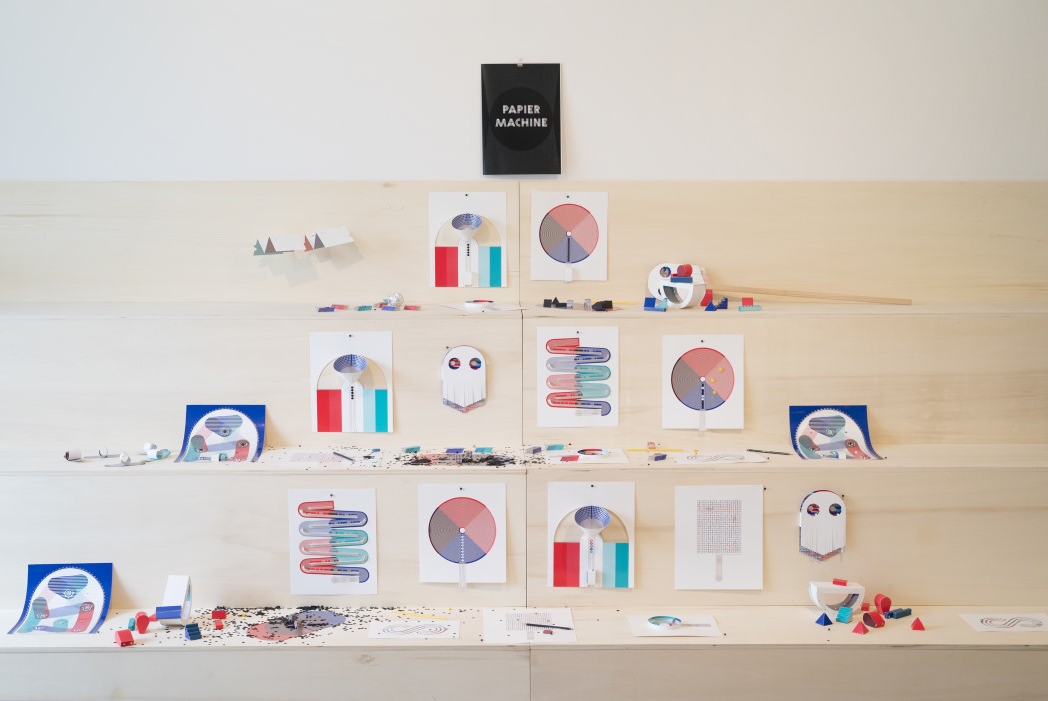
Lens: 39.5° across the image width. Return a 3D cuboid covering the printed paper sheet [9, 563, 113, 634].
[{"bbox_3d":[-1.111,0.594,3.502,0.211,0.115,0.183,0,8,-1],"label":"printed paper sheet"}]

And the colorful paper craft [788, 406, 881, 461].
[{"bbox_3d":[0.882,0.231,4.138,0.225,0.120,0.200,0,7,-1],"label":"colorful paper craft"}]

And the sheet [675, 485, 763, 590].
[{"bbox_3d":[0.528,0.507,3.935,0.241,0.290,0.012,0,7,-1],"label":"sheet"}]

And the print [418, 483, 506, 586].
[{"bbox_3d":[-0.161,0.483,3.820,0.231,0.268,0.015,0,2,0],"label":"print"}]

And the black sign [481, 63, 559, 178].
[{"bbox_3d":[-0.007,-0.701,4.436,0.238,0.333,0.015,0,7,-1],"label":"black sign"}]

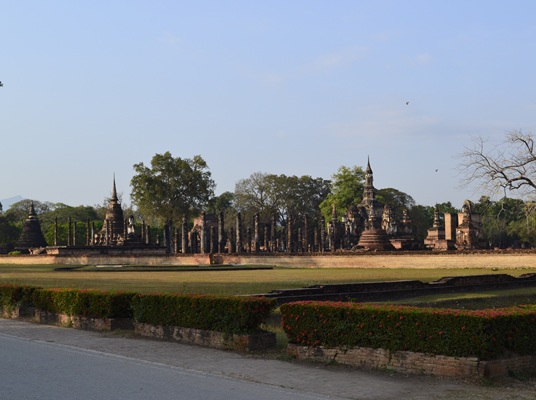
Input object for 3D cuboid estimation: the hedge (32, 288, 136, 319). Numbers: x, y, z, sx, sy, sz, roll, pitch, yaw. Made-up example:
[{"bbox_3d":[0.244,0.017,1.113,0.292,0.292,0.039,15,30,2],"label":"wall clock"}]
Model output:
[{"bbox_3d":[-4.606,2.563,19.960,0.660,0.570,4.000,4,-6,-40],"label":"hedge"}]

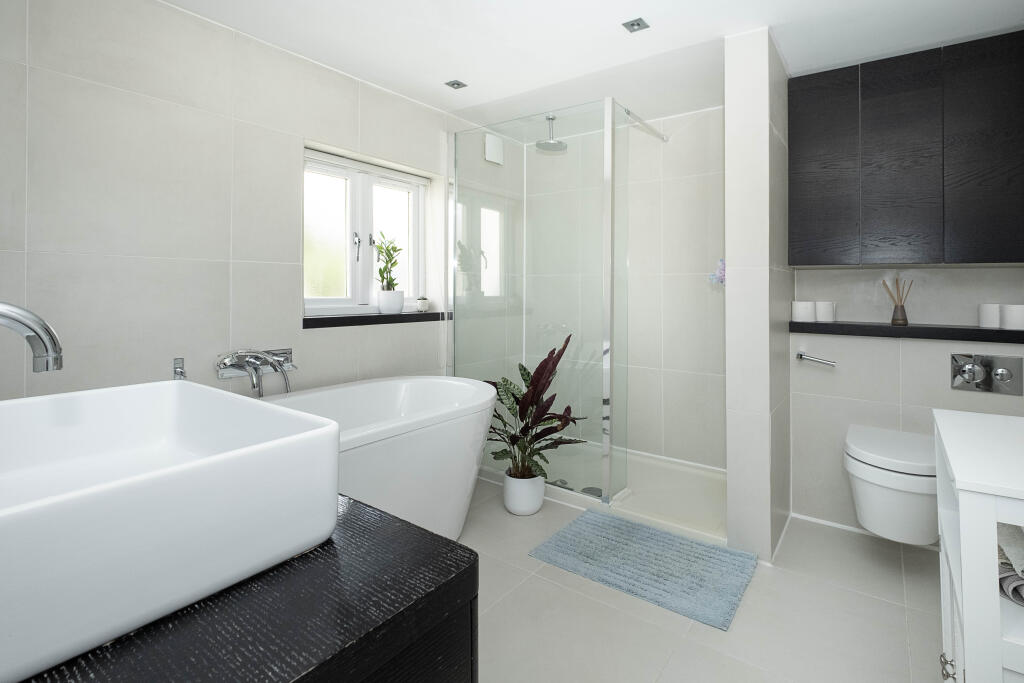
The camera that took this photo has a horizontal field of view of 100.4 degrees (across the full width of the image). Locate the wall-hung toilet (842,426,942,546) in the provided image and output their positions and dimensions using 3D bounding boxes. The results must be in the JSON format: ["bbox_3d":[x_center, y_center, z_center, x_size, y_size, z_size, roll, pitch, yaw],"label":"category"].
[{"bbox_3d":[1.628,0.617,1.779,0.390,0.350,0.440,3,5,36],"label":"wall-hung toilet"}]

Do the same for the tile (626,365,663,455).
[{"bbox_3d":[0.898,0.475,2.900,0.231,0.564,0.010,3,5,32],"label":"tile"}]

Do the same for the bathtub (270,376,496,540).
[{"bbox_3d":[-0.765,0.605,1.788,0.797,0.621,1.635,4,6,41],"label":"bathtub"}]

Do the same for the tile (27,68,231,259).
[{"bbox_3d":[-1.427,-0.641,1.654,0.011,0.609,0.604,4,6,41],"label":"tile"}]

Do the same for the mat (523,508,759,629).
[{"bbox_3d":[0.564,0.913,1.845,0.773,0.017,0.519,3,5,36],"label":"mat"}]

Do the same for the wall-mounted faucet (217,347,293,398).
[{"bbox_3d":[-1.090,0.137,1.890,0.195,0.186,0.299,4,6,41],"label":"wall-mounted faucet"}]

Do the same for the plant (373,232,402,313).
[{"bbox_3d":[-0.745,-0.395,2.528,0.143,0.457,0.136,4,6,41],"label":"plant"}]

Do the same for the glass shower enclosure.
[{"bbox_3d":[0.134,-0.225,2.609,1.107,2.088,0.231,3,5,32],"label":"glass shower enclosure"}]

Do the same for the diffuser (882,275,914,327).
[{"bbox_3d":[1.795,-0.188,1.982,0.104,0.220,0.094,3,5,36],"label":"diffuser"}]

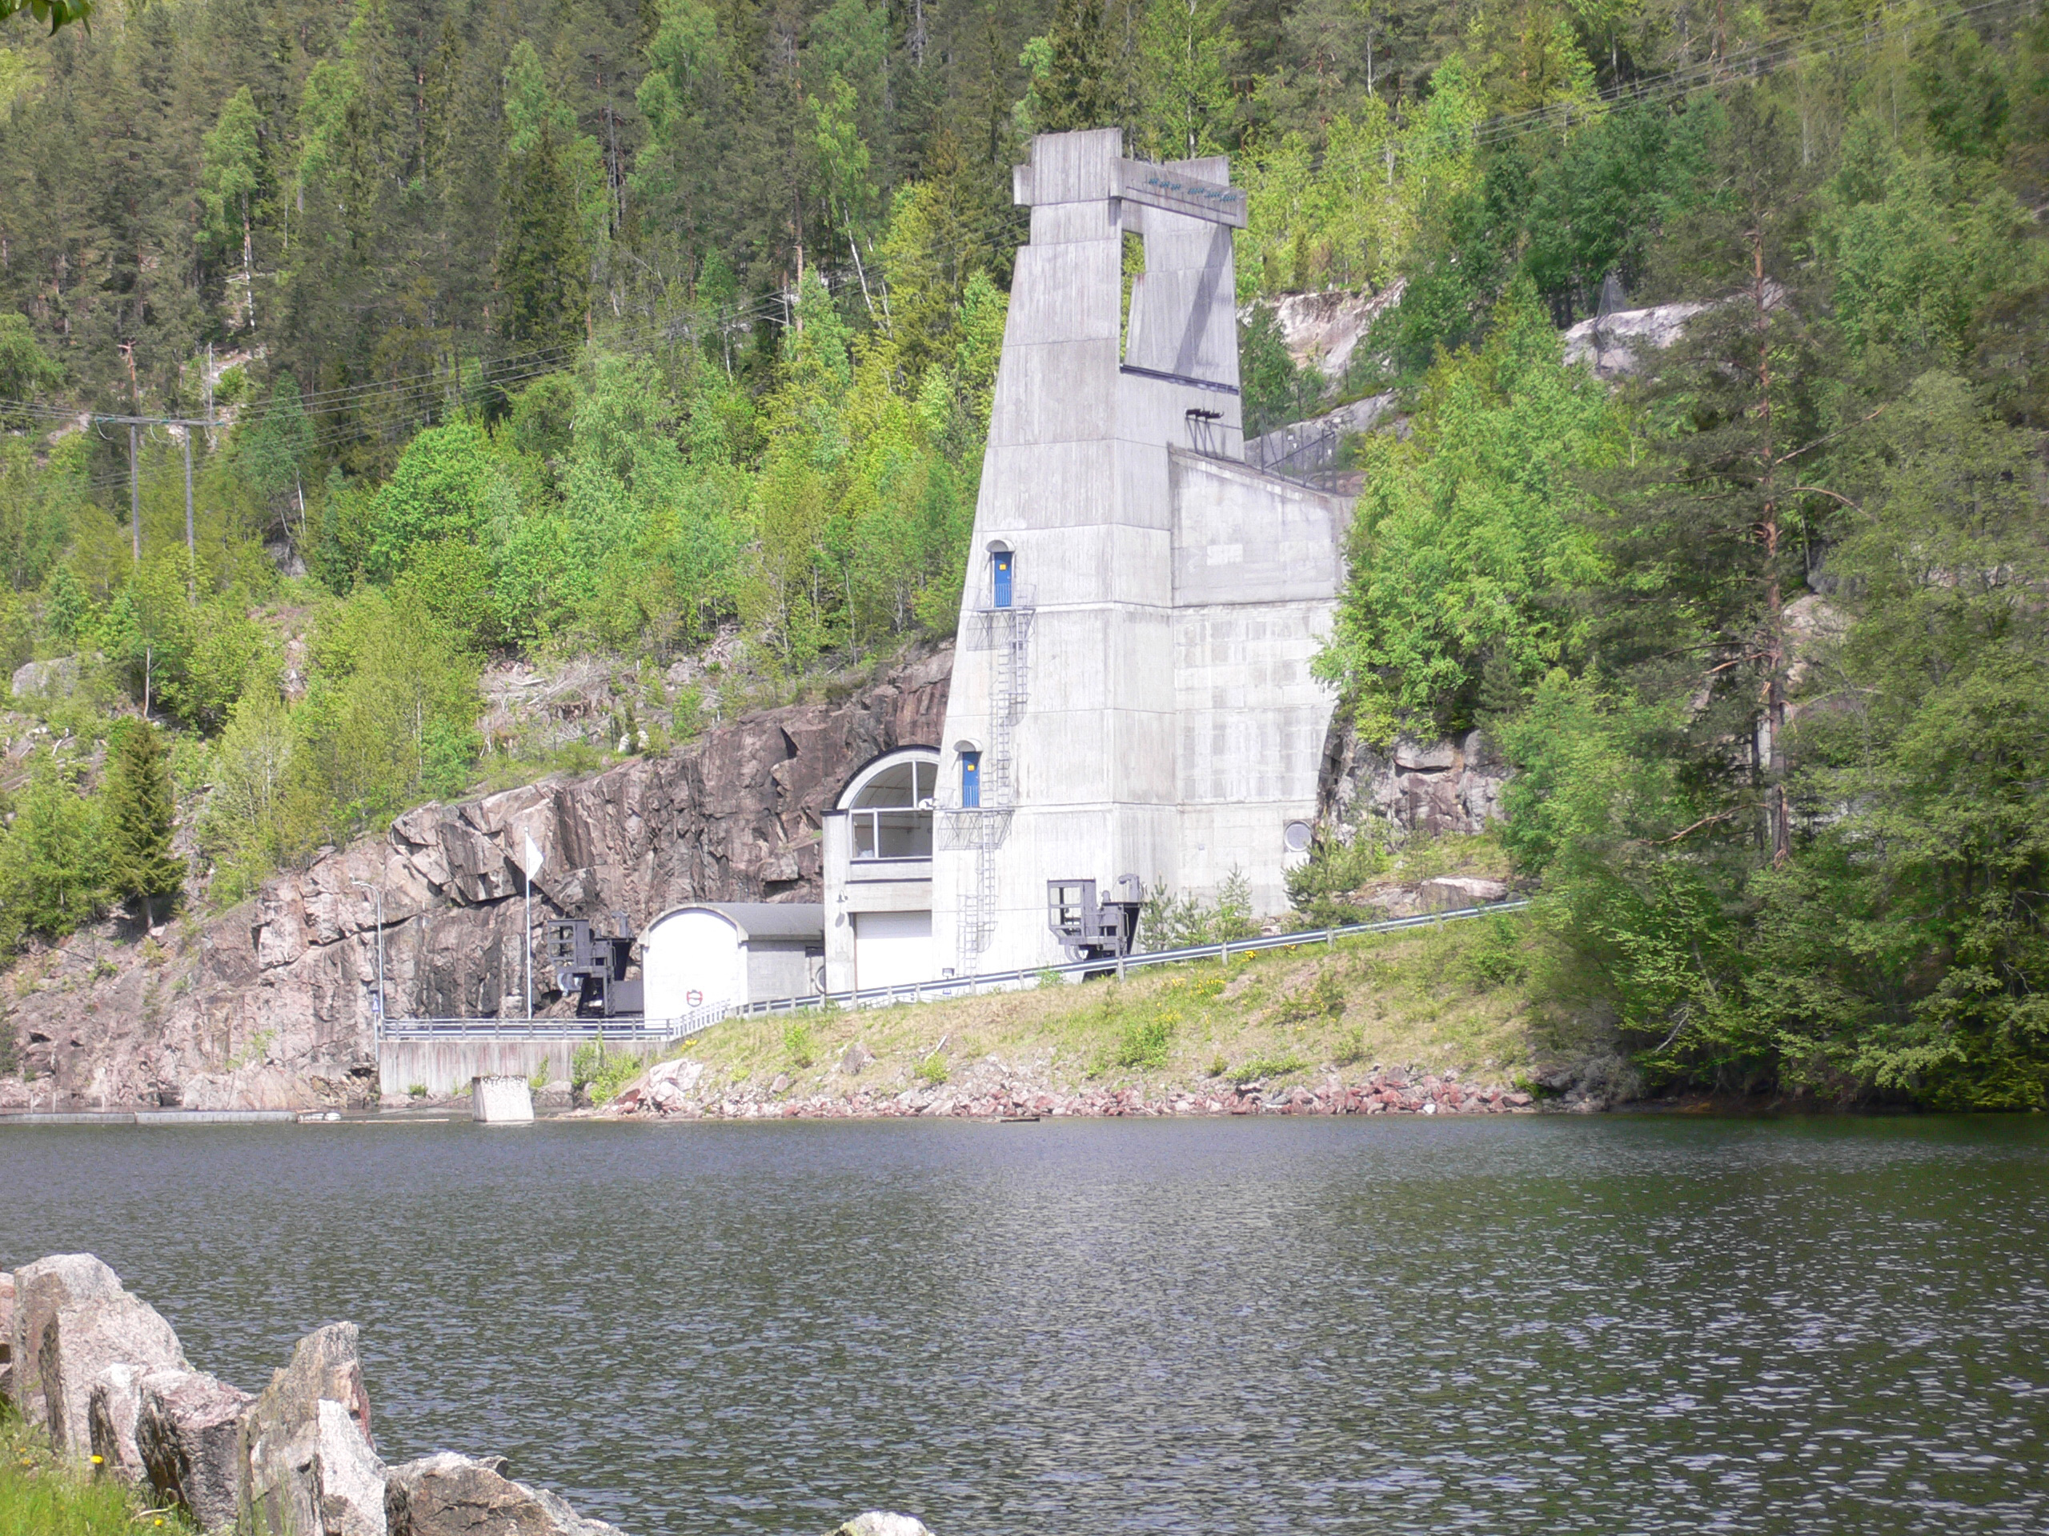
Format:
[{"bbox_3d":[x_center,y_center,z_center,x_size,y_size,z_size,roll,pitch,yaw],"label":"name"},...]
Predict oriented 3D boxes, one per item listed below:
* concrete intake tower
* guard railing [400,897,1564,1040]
[{"bbox_3d":[2.842,-6.953,228.543,21.073,31.415,13.013,-2,-3,28],"label":"concrete intake tower"},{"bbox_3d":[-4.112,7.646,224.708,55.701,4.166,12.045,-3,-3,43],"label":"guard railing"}]

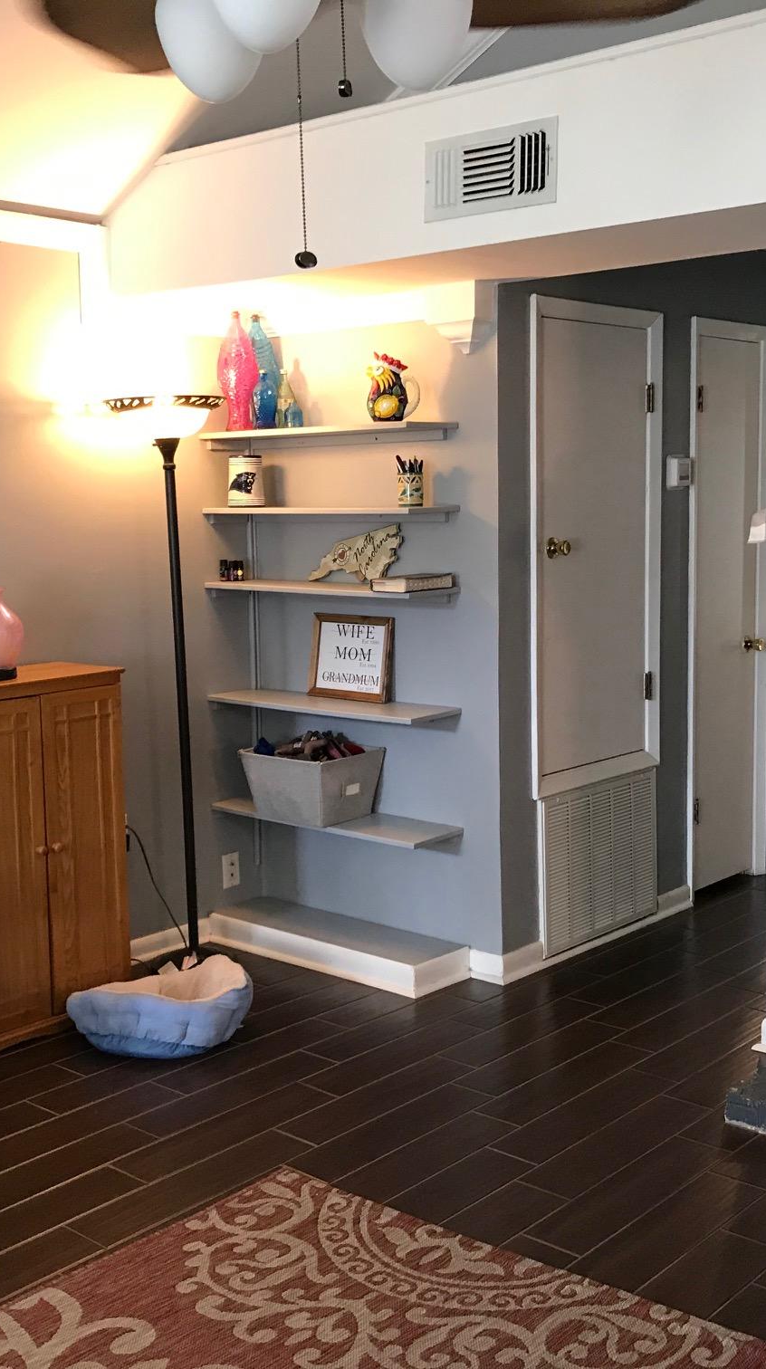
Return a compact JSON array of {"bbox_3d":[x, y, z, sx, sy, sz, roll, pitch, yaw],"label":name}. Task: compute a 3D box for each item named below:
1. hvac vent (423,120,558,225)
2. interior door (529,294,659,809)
[{"bbox_3d":[0.259,-1.258,3.623,0.409,0.196,0.020,6,10,42],"label":"hvac vent"},{"bbox_3d":[0.700,-0.455,4.825,0.050,1.532,0.747,6,10,41],"label":"interior door"}]

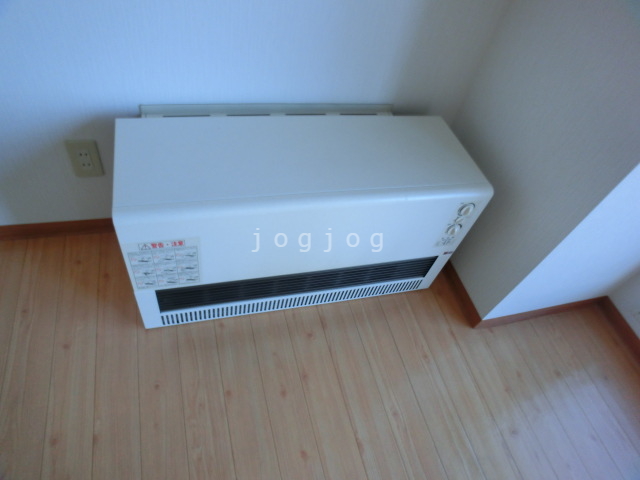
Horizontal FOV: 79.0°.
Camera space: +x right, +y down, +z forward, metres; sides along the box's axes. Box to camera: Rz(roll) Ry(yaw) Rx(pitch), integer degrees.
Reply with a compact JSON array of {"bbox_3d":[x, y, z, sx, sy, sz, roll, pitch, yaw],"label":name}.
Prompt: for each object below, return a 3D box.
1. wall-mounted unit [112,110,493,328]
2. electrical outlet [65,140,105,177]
[{"bbox_3d":[-0.055,-0.069,1.143,0.906,0.460,0.336,-6,51,-18],"label":"wall-mounted unit"},{"bbox_3d":[-0.606,-0.212,1.006,0.071,0.120,0.010,-6,54,-18],"label":"electrical outlet"}]

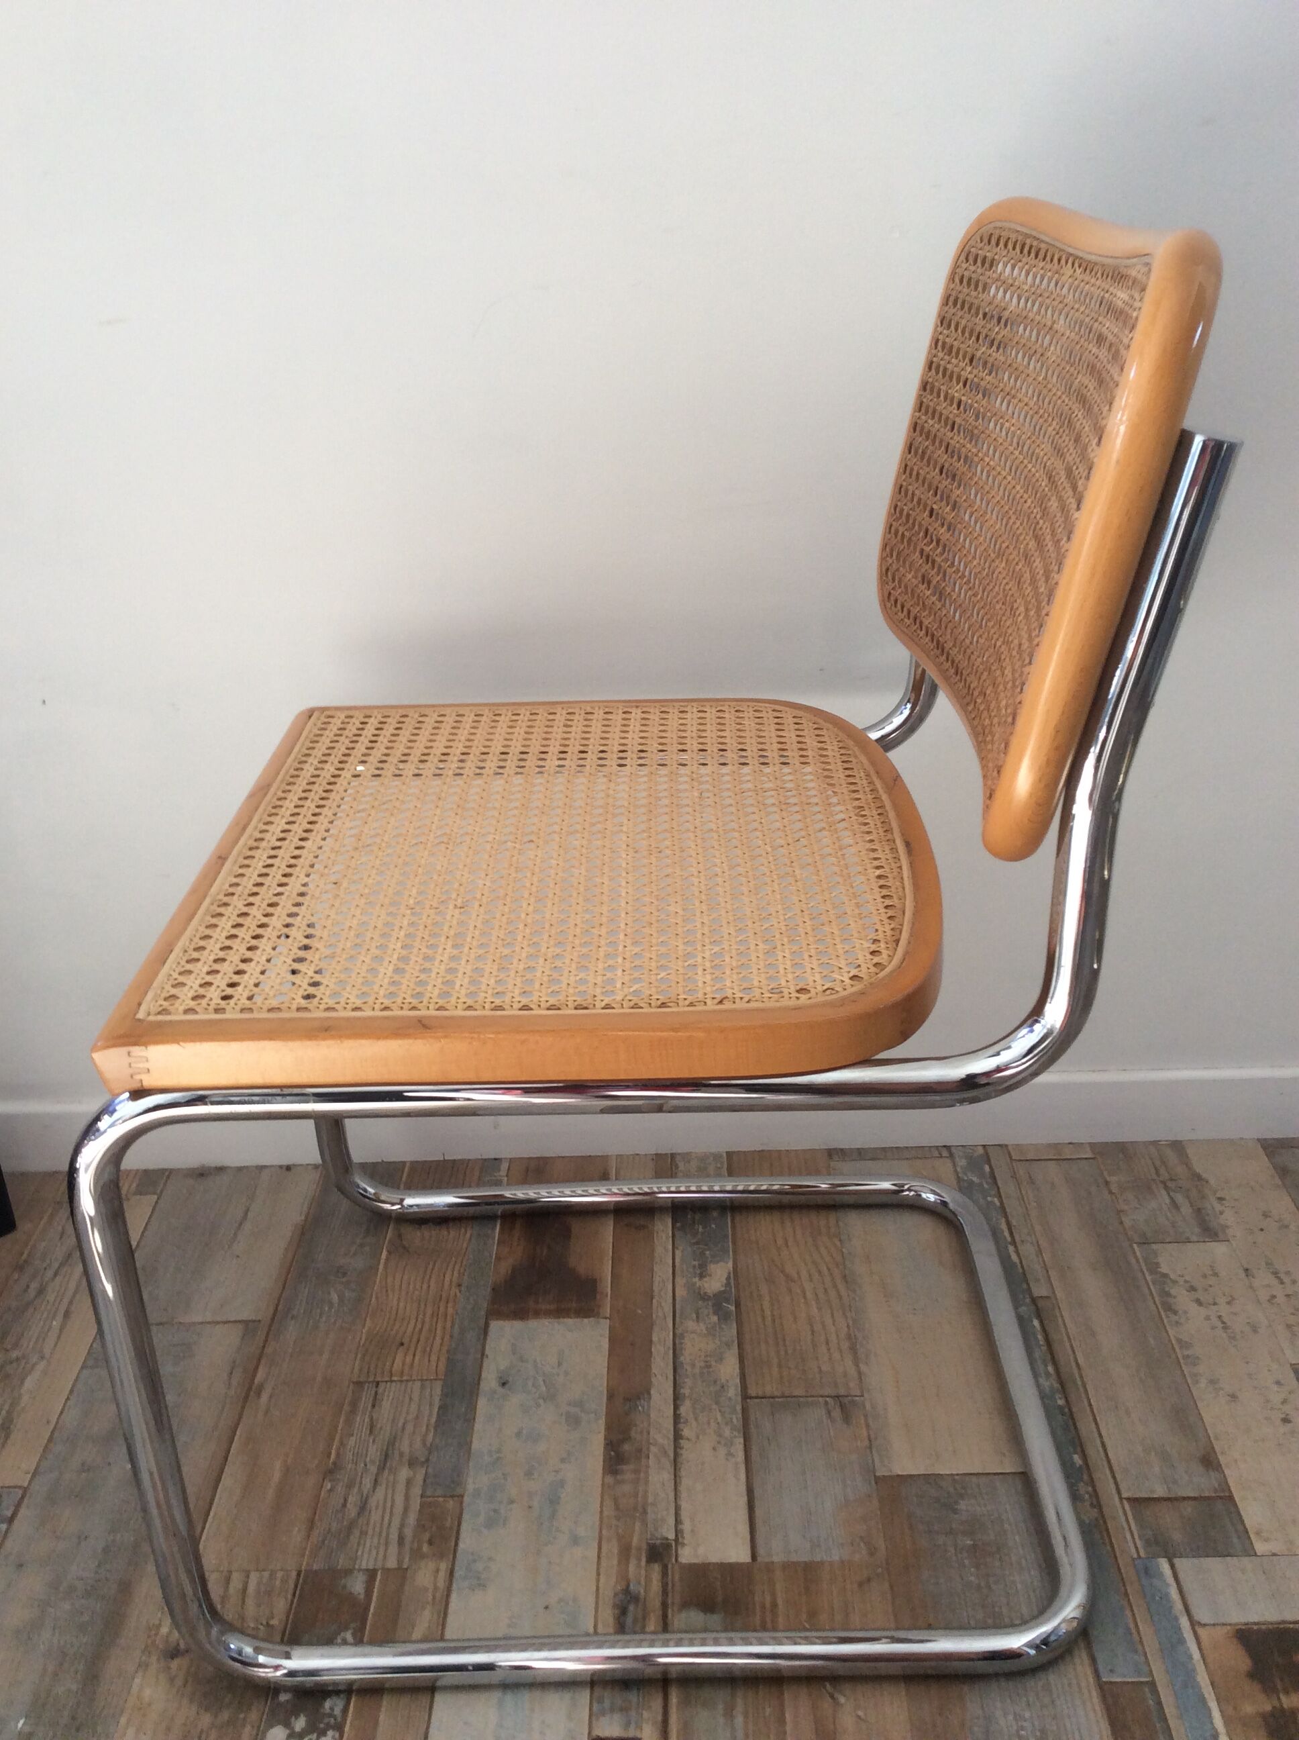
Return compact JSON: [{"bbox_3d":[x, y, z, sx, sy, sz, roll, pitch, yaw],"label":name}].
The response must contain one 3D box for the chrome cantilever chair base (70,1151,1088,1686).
[{"bbox_3d":[-0.009,0.195,1.084,0.558,0.419,0.483,-2,25,2],"label":"chrome cantilever chair base"}]

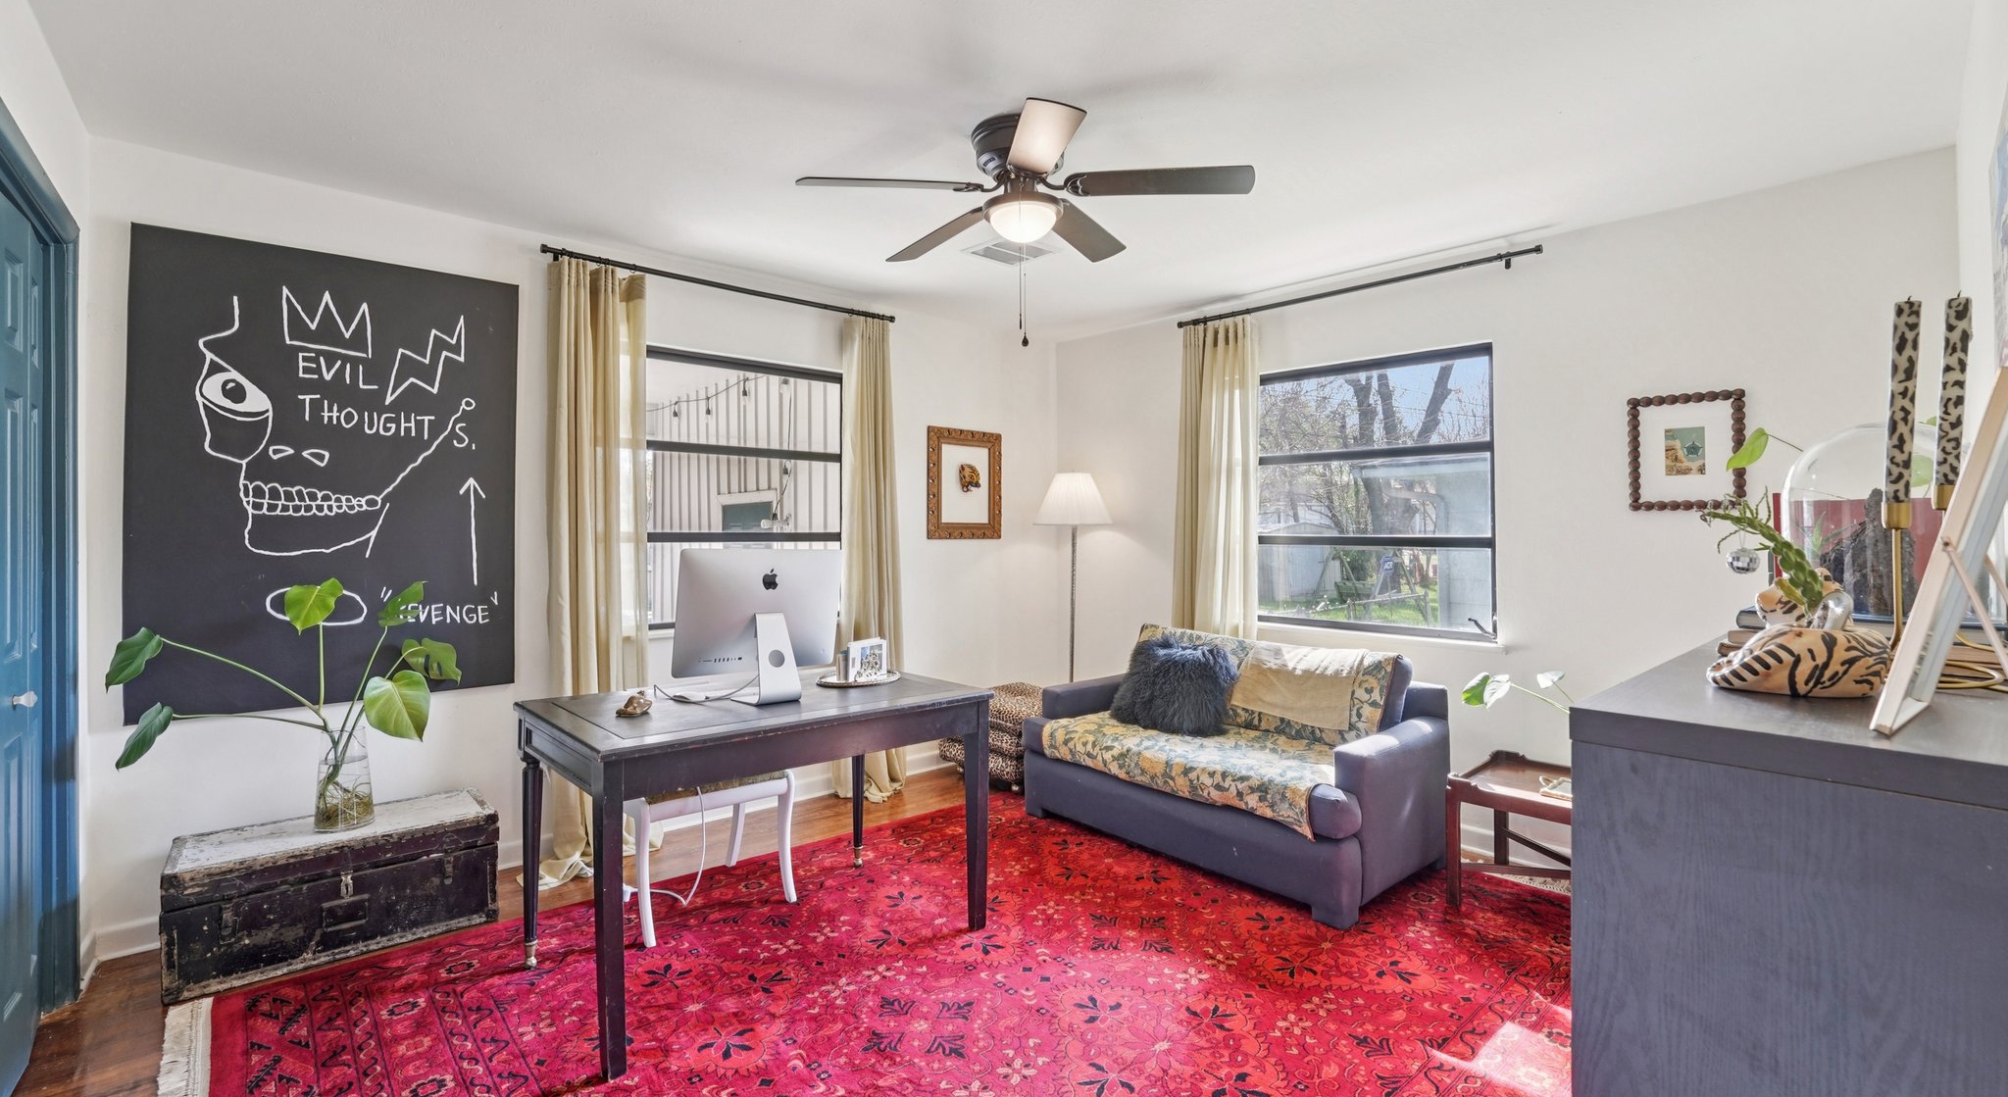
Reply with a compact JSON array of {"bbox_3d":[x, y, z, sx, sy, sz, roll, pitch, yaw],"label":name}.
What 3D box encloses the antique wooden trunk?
[{"bbox_3d":[-2.098,1.065,2.517,0.775,0.350,0.380,0,0,-37],"label":"antique wooden trunk"}]

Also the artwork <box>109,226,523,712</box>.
[{"bbox_3d":[-2.210,-0.230,2.621,0.984,1.486,0.040,-1,1,-39],"label":"artwork"}]

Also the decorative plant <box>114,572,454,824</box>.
[{"bbox_3d":[-2.181,0.495,2.434,0.800,0.790,0.440,0,0,-37],"label":"decorative plant"}]

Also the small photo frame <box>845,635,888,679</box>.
[{"bbox_3d":[-0.453,0.368,2.566,0.136,0.129,0.040,-1,1,-39],"label":"small photo frame"}]

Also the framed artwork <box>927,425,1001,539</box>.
[{"bbox_3d":[-0.207,-0.343,4.231,0.492,0.586,0.030,-1,1,-39],"label":"framed artwork"}]

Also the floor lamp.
[{"bbox_3d":[0.371,0.409,4.152,0.415,1.648,0.415,0,0,6],"label":"floor lamp"}]

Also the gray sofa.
[{"bbox_3d":[0.916,0.842,3.330,0.830,0.790,1.480,0,0,-41],"label":"gray sofa"}]

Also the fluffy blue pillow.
[{"bbox_3d":[0.792,0.626,3.563,0.200,0.440,0.480,28,-18,-38],"label":"fluffy blue pillow"}]

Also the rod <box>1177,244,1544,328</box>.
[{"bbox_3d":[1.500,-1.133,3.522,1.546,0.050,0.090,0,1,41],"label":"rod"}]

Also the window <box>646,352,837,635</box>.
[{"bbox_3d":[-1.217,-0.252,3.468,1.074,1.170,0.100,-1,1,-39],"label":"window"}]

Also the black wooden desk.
[{"bbox_3d":[-0.720,0.825,2.380,1.155,0.753,0.748,-1,1,-42],"label":"black wooden desk"}]

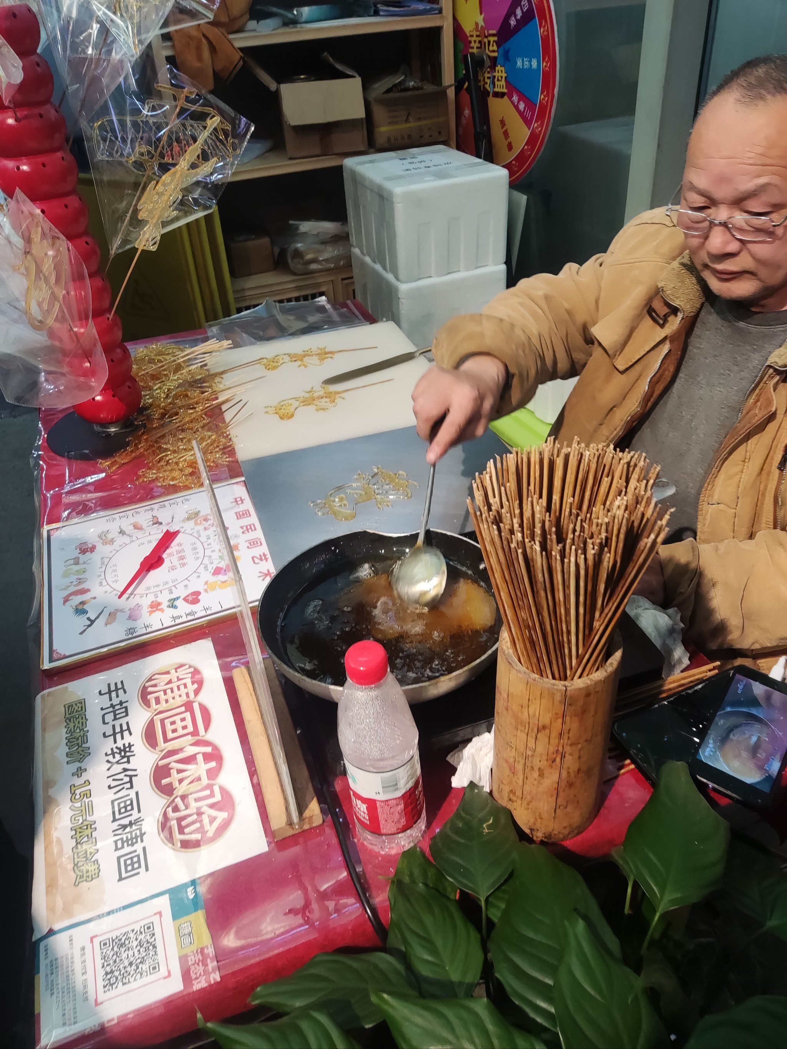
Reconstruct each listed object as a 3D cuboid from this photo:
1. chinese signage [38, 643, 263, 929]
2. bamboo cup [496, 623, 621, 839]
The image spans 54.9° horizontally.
[{"bbox_3d":[-0.259,0.243,0.772,0.204,0.012,0.298,-16,36,-14],"label":"chinese signage"},{"bbox_3d":[0.137,0.171,0.653,0.101,0.194,0.101,-4,35,3],"label":"bamboo cup"}]

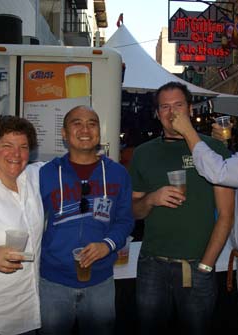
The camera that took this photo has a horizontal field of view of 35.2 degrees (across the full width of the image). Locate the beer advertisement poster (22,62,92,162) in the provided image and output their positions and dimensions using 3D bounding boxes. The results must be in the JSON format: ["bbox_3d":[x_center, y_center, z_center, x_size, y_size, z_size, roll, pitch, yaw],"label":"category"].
[{"bbox_3d":[-0.546,-0.491,3.350,0.607,0.892,0.020,1,2,0],"label":"beer advertisement poster"}]

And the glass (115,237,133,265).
[{"bbox_3d":[0.032,0.470,2.100,0.090,0.146,0.090,1,2,0],"label":"glass"}]

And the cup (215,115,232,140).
[{"bbox_3d":[0.606,-0.227,2.170,0.086,0.134,0.086,-6,2,0],"label":"cup"}]

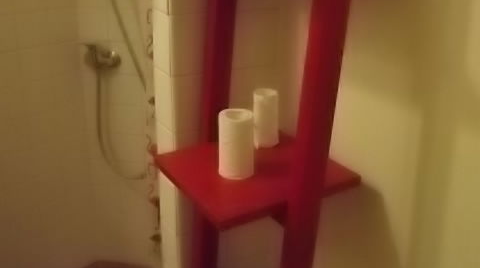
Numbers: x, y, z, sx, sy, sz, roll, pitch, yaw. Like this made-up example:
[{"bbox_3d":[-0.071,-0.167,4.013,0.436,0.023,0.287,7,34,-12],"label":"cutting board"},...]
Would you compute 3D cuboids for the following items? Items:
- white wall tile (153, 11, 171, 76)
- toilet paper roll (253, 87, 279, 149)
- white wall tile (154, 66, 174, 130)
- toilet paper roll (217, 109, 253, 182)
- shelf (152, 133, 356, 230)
[{"bbox_3d":[-0.137,-0.165,0.908,0.008,0.108,0.085,-12,24,-27],"label":"white wall tile"},{"bbox_3d":[0.048,-0.029,0.895,0.044,0.097,0.044,0,21,0],"label":"toilet paper roll"},{"bbox_3d":[-0.136,-0.063,0.948,0.008,0.108,0.085,-12,24,-27],"label":"white wall tile"},{"bbox_3d":[-0.005,0.016,0.781,0.055,0.097,0.055,0,21,0],"label":"toilet paper roll"},{"bbox_3d":[0.020,0.061,0.821,0.248,0.016,0.245,-12,24,-27],"label":"shelf"}]

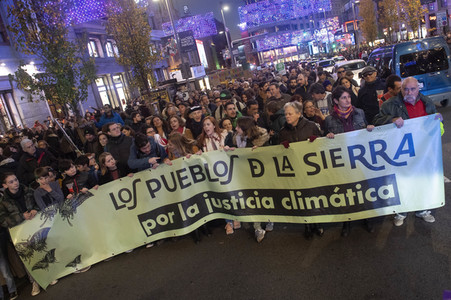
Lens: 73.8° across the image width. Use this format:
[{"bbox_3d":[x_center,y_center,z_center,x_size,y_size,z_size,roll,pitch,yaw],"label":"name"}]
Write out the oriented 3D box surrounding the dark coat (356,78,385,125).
[{"bbox_3d":[2.315,-0.659,4.672,0.540,0.780,0.360,-10,11,11],"label":"dark coat"}]

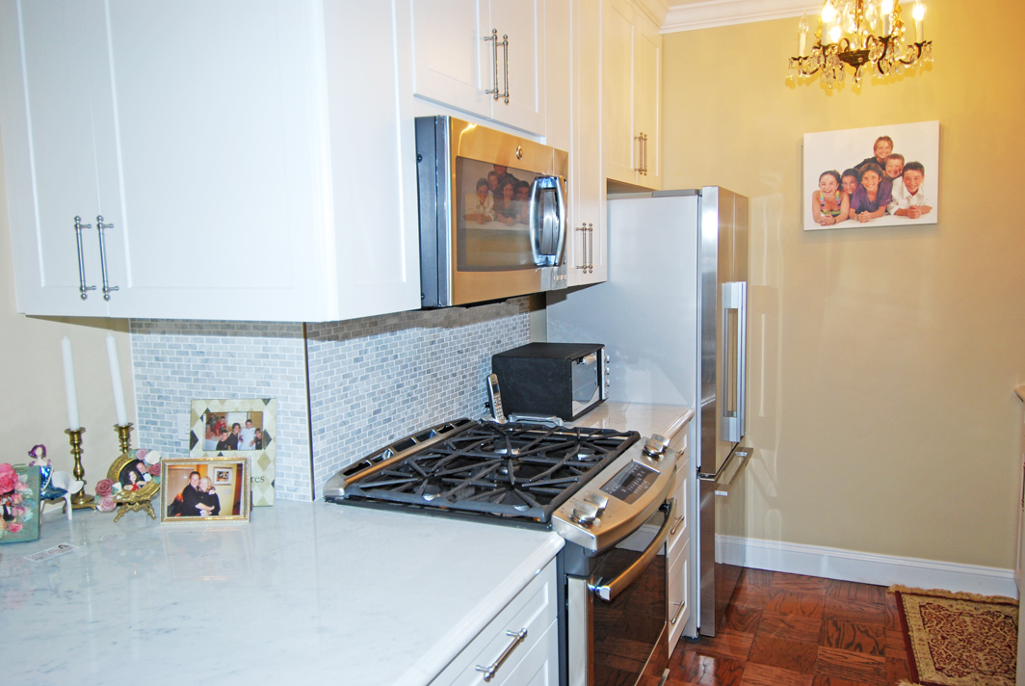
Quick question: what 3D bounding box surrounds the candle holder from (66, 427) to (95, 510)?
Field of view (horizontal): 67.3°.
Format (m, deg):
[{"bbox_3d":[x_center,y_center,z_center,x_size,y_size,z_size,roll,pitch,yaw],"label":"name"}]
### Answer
[{"bbox_3d":[-1.044,0.304,1.859,0.072,0.190,0.072,-3,7,-14],"label":"candle holder"}]

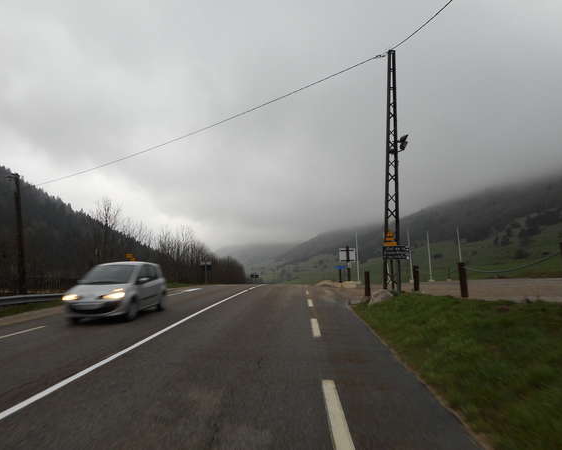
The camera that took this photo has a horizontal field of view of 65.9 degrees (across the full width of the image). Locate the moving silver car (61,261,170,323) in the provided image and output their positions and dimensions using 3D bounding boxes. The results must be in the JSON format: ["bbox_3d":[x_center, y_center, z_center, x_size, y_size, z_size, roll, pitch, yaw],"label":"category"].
[{"bbox_3d":[-4.916,1.968,13.269,1.720,1.590,3.870,-1,-5,2],"label":"moving silver car"}]

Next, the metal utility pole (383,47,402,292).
[{"bbox_3d":[5.559,-2.844,21.761,0.800,12.447,0.750,0,-5,14],"label":"metal utility pole"}]

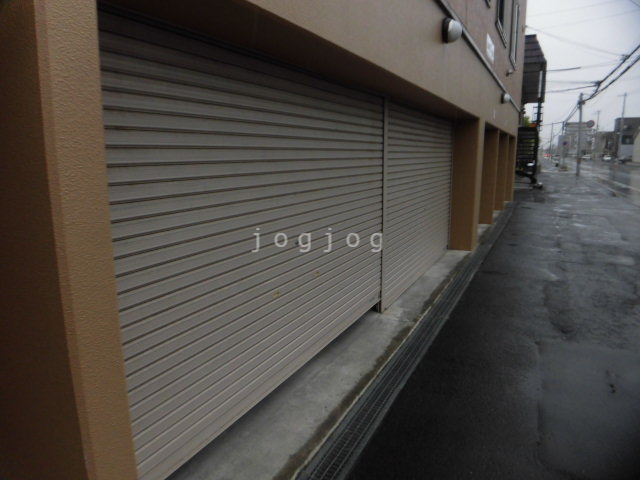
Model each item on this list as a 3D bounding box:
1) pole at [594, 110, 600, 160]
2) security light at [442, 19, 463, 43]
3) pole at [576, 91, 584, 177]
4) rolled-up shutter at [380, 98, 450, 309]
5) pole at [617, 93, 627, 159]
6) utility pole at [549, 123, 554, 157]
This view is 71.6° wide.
[{"bbox_3d":[67.190,-25.106,107.597,0.360,12.007,0.360,4,12,27],"label":"pole"},{"bbox_3d":[1.360,-2.136,4.510,0.165,0.225,0.225,6,12,27],"label":"security light"},{"bbox_3d":[19.868,-7.984,33.891,0.280,6.190,0.280,3,12,27],"label":"pole"},{"bbox_3d":[1.386,-0.563,5.793,0.100,2.096,3.184,5,12,26],"label":"rolled-up shutter"},{"bbox_3d":[52.242,-19.172,76.795,0.360,12.006,0.360,5,12,27],"label":"pole"},{"bbox_3d":[47.753,-20.043,91.649,0.320,7.994,0.320,4,12,27],"label":"utility pole"}]

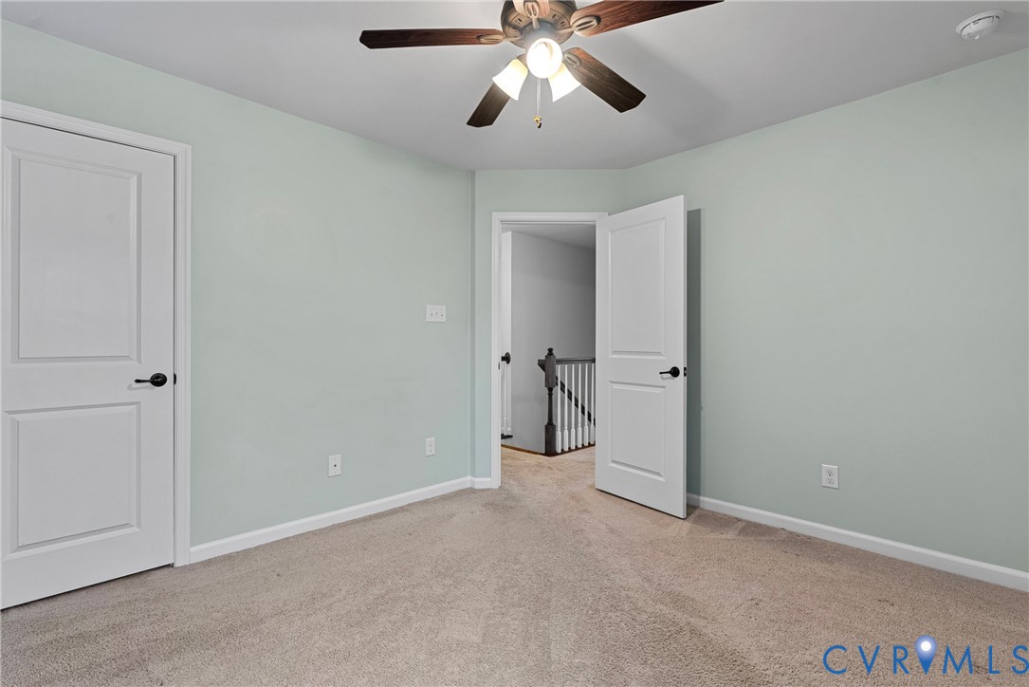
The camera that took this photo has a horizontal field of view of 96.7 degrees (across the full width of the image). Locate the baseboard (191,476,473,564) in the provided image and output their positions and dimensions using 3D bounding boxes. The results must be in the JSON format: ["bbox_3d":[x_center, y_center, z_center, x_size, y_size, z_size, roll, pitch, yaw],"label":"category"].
[{"bbox_3d":[-0.982,1.058,2.888,1.760,0.083,0.016,0,0,-44],"label":"baseboard"}]

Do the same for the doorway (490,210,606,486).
[{"bbox_3d":[0.274,0.052,3.545,0.880,2.090,0.150,0,0,0],"label":"doorway"}]

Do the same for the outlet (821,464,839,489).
[{"bbox_3d":[1.759,0.745,2.547,0.010,0.123,0.080,0,0,-45],"label":"outlet"}]

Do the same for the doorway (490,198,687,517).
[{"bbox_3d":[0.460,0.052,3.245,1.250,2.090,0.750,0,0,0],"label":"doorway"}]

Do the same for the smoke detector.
[{"bbox_3d":[1.914,-1.303,1.879,0.142,0.040,0.142,0,0,-45],"label":"smoke detector"}]

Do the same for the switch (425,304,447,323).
[{"bbox_3d":[-0.559,-0.216,3.291,0.168,0.124,0.014,0,0,-44],"label":"switch"}]

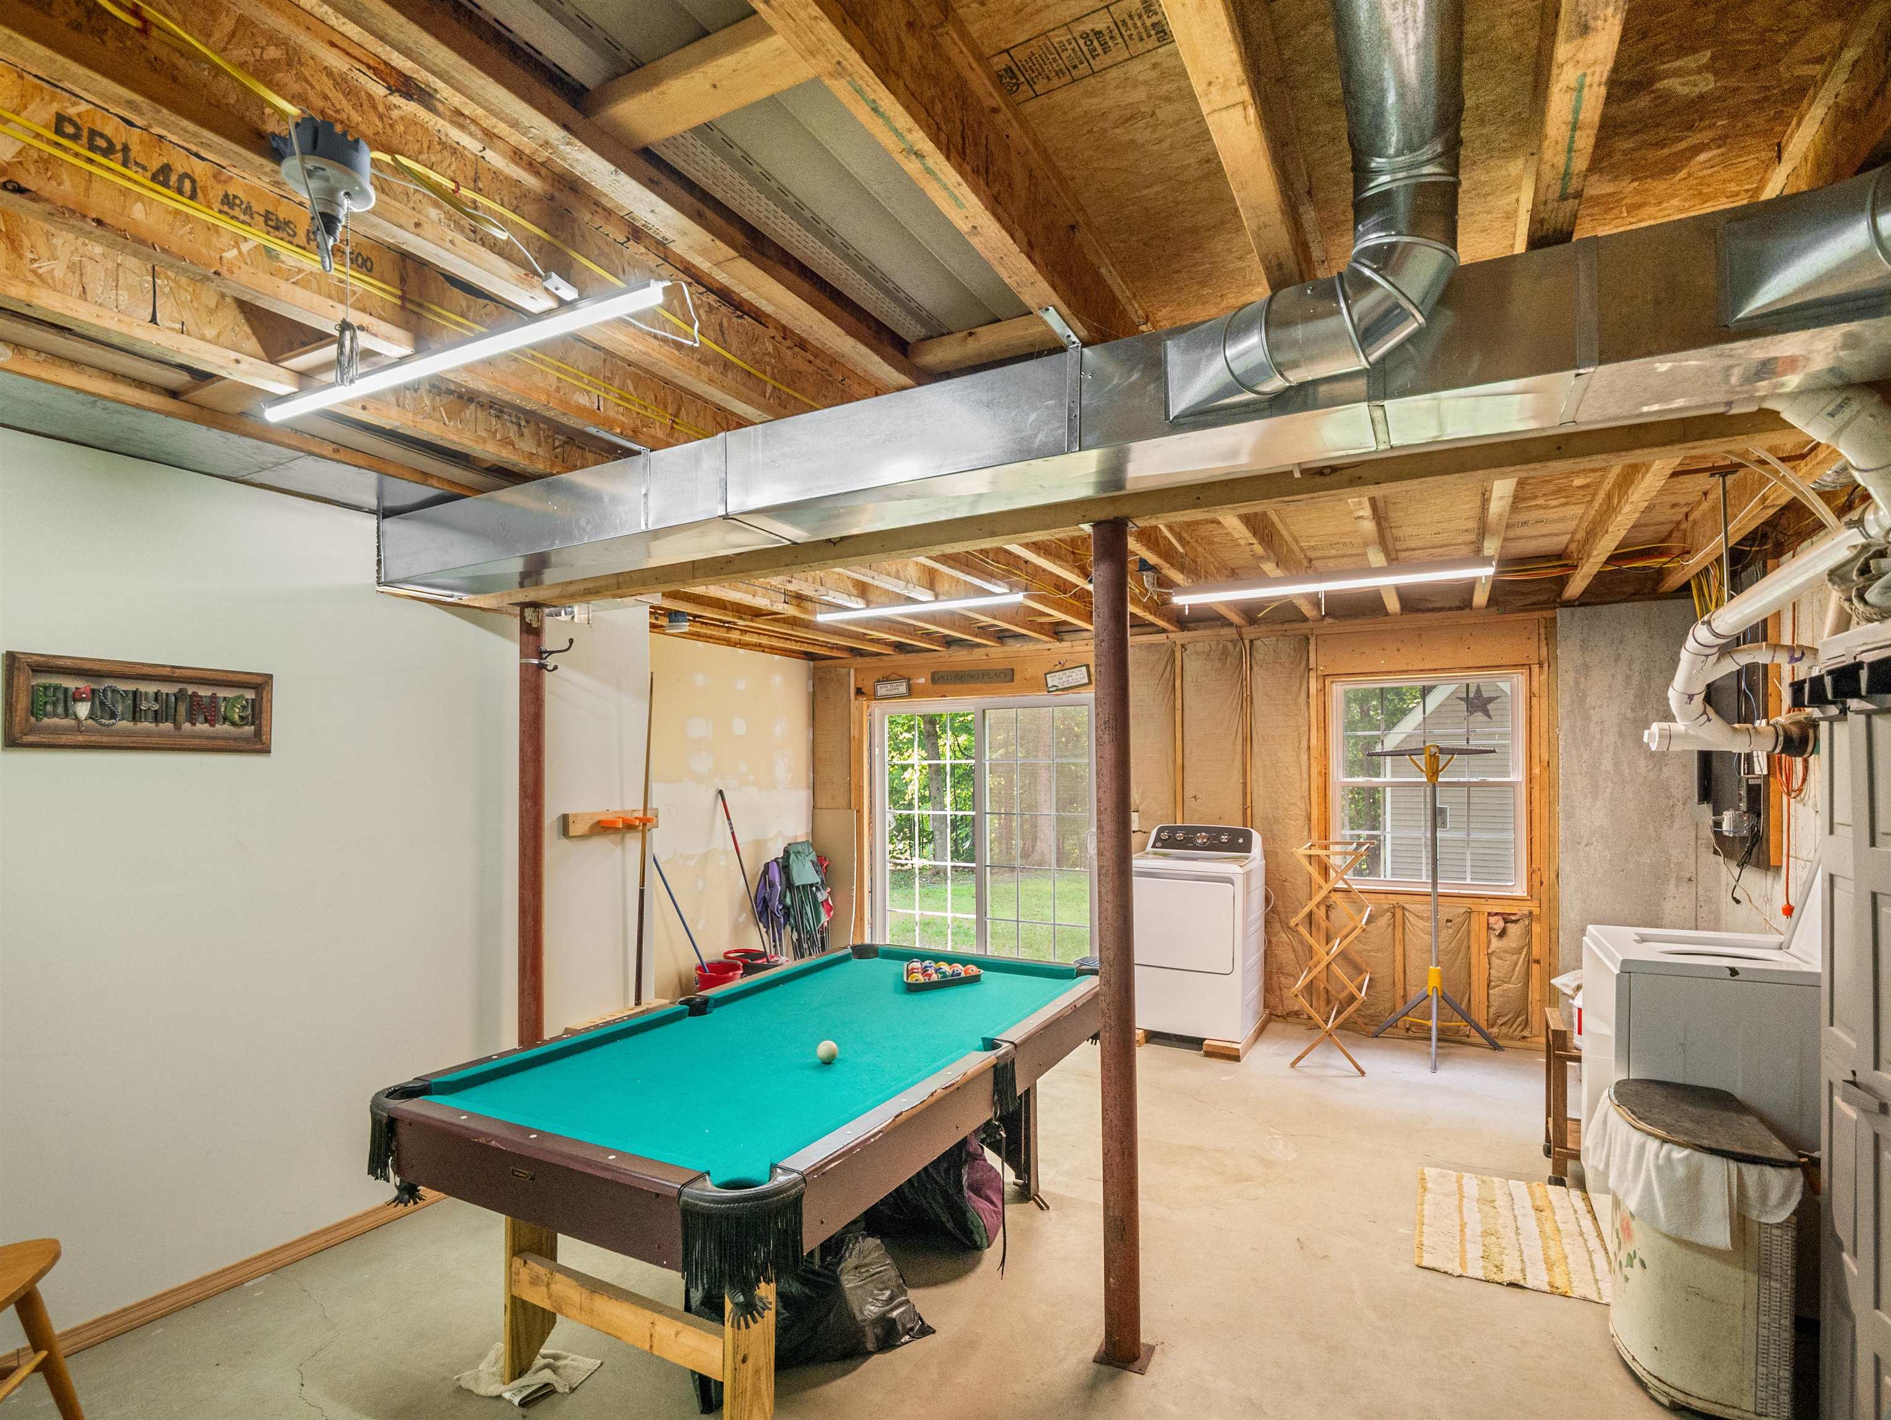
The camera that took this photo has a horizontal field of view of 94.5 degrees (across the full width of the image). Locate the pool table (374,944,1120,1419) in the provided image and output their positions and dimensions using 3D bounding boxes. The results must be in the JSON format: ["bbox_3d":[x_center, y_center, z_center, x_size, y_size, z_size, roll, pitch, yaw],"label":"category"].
[{"bbox_3d":[-0.366,1.298,2.645,1.070,0.740,2.020,-1,-2,27],"label":"pool table"}]

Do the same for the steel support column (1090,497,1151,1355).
[{"bbox_3d":[0.435,0.579,2.221,0.115,2.118,0.115,-1,-2,30],"label":"steel support column"}]

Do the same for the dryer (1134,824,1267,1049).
[{"bbox_3d":[1.411,1.202,4.963,0.686,1.080,0.700,-1,-2,30],"label":"dryer"}]

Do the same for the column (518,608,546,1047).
[{"bbox_3d":[-1.616,0.663,3.415,0.110,2.118,0.110,-1,-2,30],"label":"column"}]

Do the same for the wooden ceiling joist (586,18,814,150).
[{"bbox_3d":[-0.339,-0.876,1.206,0.360,0.038,0.089,-1,-2,30],"label":"wooden ceiling joist"}]

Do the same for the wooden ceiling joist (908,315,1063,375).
[{"bbox_3d":[0.106,-0.822,1.969,0.360,0.038,0.089,-1,-2,30],"label":"wooden ceiling joist"}]

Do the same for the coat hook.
[{"bbox_3d":[-1.514,-0.212,3.395,0.135,0.137,0.045,-1,-2,14],"label":"coat hook"}]

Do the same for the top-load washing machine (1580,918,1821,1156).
[{"bbox_3d":[2.445,1.171,2.692,0.680,1.000,0.690,-1,-2,30],"label":"top-load washing machine"}]

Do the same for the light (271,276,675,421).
[{"bbox_3d":[-1.060,-0.750,1.836,1.221,0.050,0.070,-1,-2,24],"label":"light"}]

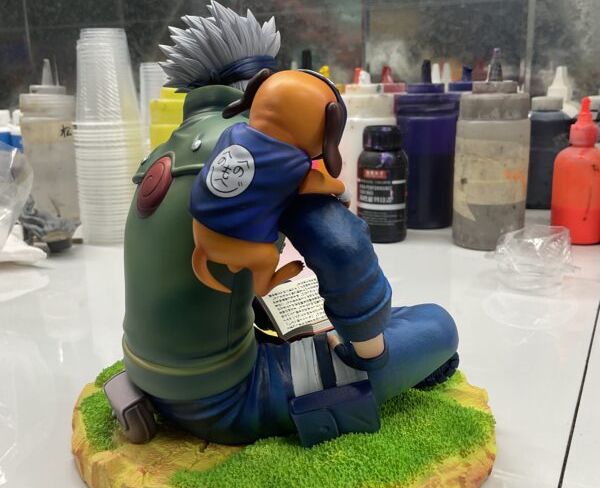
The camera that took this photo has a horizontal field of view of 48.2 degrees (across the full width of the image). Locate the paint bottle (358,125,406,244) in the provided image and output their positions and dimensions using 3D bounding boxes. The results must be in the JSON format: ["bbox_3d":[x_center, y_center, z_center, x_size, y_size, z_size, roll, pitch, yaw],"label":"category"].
[{"bbox_3d":[0.082,-0.059,0.657,0.051,0.112,0.051,-1,15,0],"label":"paint bottle"}]

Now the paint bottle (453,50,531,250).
[{"bbox_3d":[0.180,-0.087,0.624,0.069,0.179,0.069,-1,15,0],"label":"paint bottle"}]

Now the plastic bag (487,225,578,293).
[{"bbox_3d":[0.181,0.008,0.530,0.068,0.041,0.059,-1,15,0],"label":"plastic bag"}]

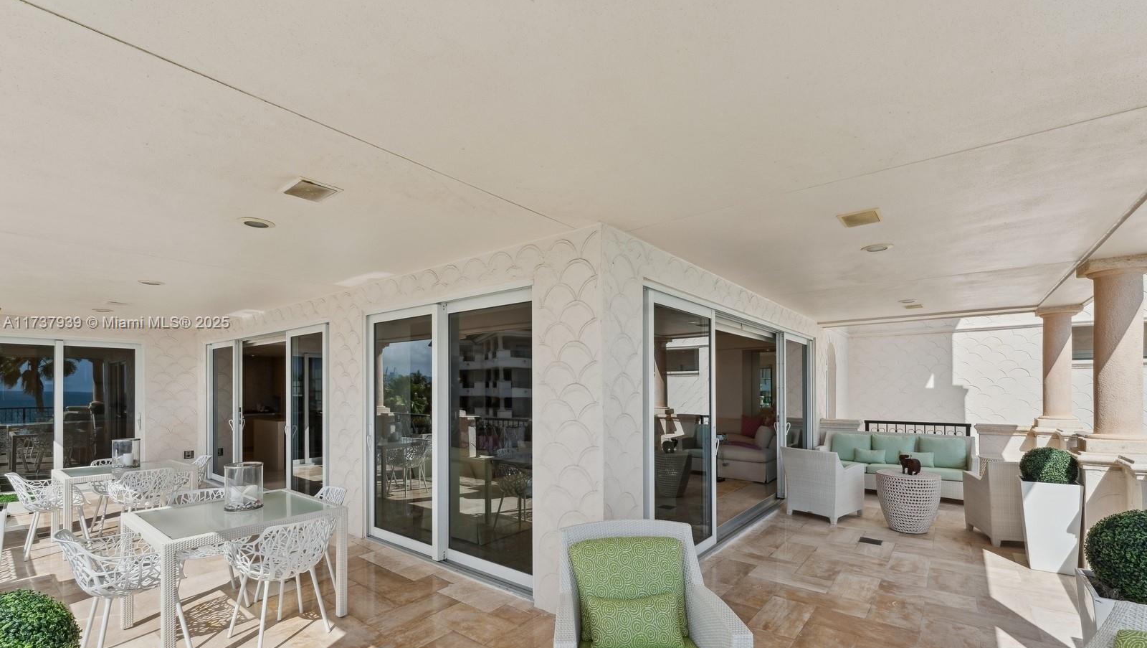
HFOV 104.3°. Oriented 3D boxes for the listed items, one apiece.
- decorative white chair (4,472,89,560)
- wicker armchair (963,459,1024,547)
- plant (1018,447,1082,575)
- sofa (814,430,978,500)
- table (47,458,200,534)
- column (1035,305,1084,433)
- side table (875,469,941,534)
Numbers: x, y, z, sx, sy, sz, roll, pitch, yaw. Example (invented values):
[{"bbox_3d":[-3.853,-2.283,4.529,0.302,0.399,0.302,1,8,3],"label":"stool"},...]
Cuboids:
[{"bbox_3d":[-5.098,1.806,4.329,0.570,0.810,0.560,-3,-5,38],"label":"decorative white chair"},{"bbox_3d":[4.647,1.852,4.750,0.680,0.840,0.680,-1,-4,12],"label":"wicker armchair"},{"bbox_3d":[4.226,1.636,3.980,0.380,1.050,0.380,-3,-5,38],"label":"plant"},{"bbox_3d":[4.821,2.133,6.781,1.900,0.860,0.840,-3,-5,36],"label":"sofa"},{"bbox_3d":[-4.678,1.882,4.665,0.940,0.755,0.940,-3,-5,38],"label":"table"},{"bbox_3d":[6.596,0.594,6.052,0.410,1.650,0.410,-3,-5,38],"label":"column"},{"bbox_3d":[3.826,2.025,5.088,0.600,0.590,0.600,-3,-5,38],"label":"side table"}]

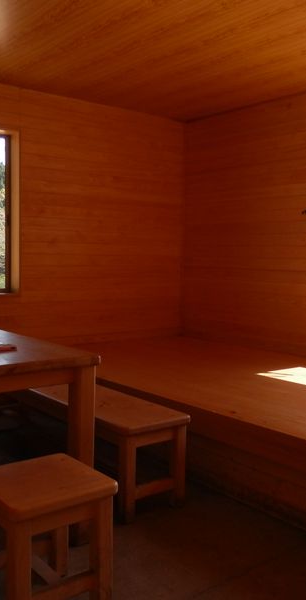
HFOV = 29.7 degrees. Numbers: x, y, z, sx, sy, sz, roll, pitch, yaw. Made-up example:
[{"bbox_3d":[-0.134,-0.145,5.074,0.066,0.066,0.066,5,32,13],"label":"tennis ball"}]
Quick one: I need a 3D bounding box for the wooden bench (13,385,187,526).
[{"bbox_3d":[-0.470,0.683,3.145,0.350,0.416,1.639,-2,5,-39],"label":"wooden bench"}]

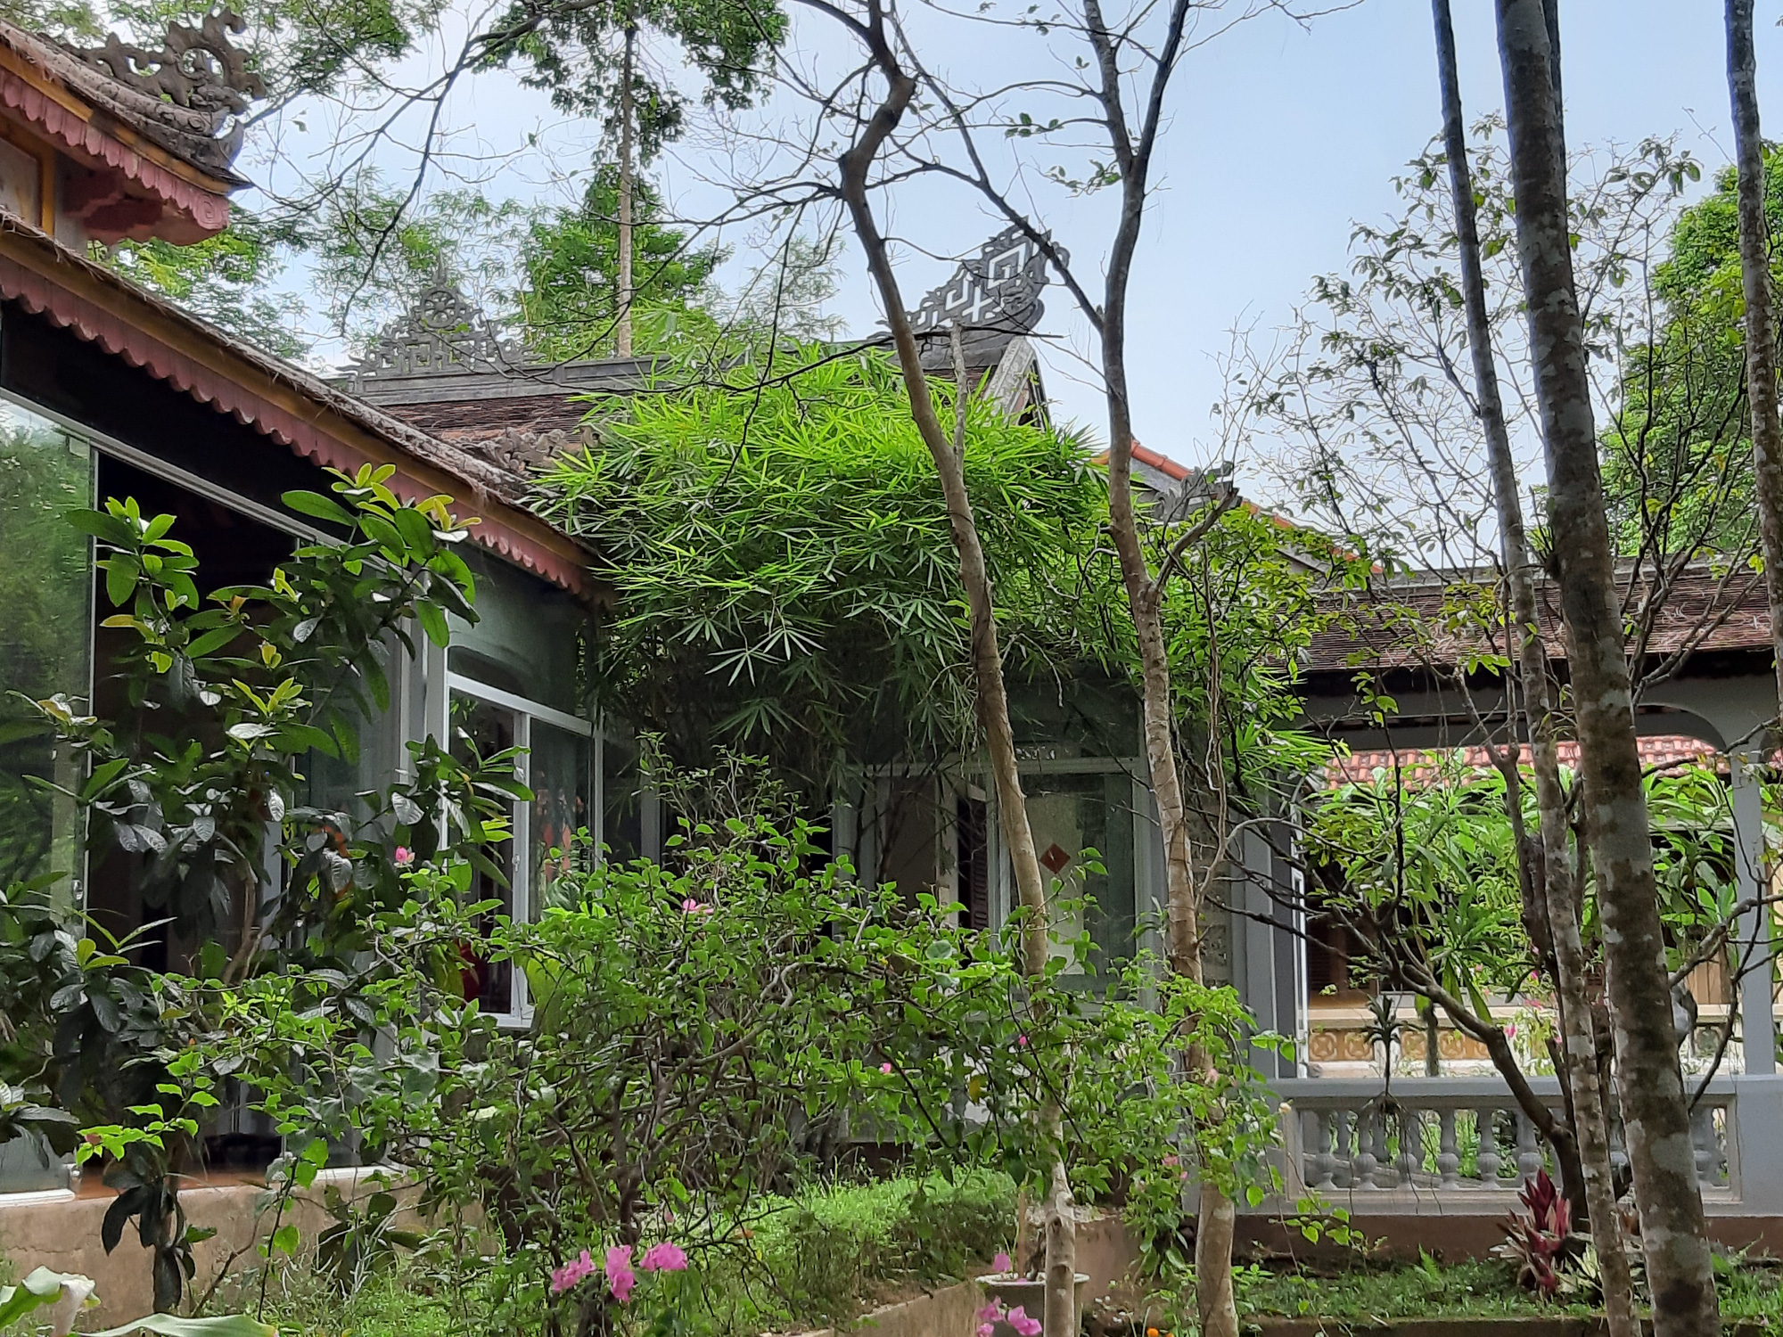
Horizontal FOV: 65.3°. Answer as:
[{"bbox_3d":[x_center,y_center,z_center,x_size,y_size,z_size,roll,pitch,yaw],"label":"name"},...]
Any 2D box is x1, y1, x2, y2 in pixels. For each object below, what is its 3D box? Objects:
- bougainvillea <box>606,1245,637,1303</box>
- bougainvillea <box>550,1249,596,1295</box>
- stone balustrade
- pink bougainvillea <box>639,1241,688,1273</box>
[{"bbox_3d":[-0.562,1.264,2.900,0.063,0.113,0.070,-1,-6,0],"label":"bougainvillea"},{"bbox_3d":[-0.665,1.258,2.900,0.094,0.091,0.080,-1,-6,0],"label":"bougainvillea"},{"bbox_3d":[3.566,2.734,8.100,2.570,0.710,0.180,-1,-6,6],"label":"stone balustrade"},{"bbox_3d":[-0.473,1.227,2.900,0.100,0.061,0.075,-1,-6,0],"label":"pink bougainvillea"}]

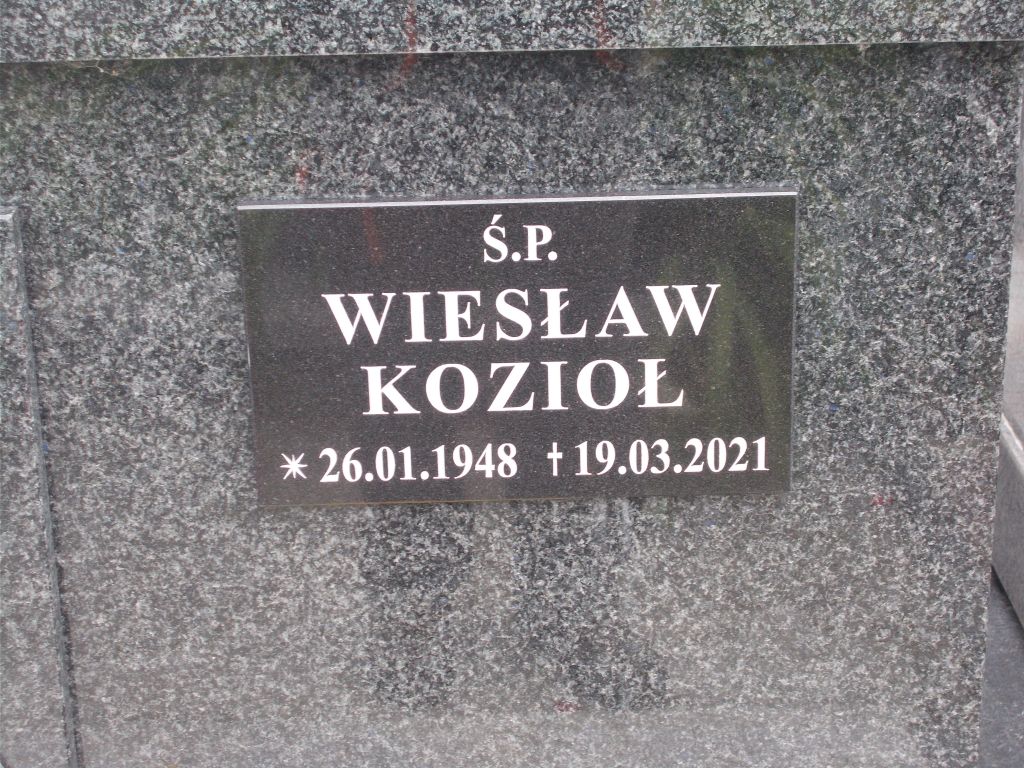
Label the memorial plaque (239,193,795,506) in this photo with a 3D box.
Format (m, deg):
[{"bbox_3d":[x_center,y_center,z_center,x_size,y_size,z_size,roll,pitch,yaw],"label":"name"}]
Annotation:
[{"bbox_3d":[0.005,-0.019,1.311,0.317,0.184,0.012,-2,21,0],"label":"memorial plaque"}]

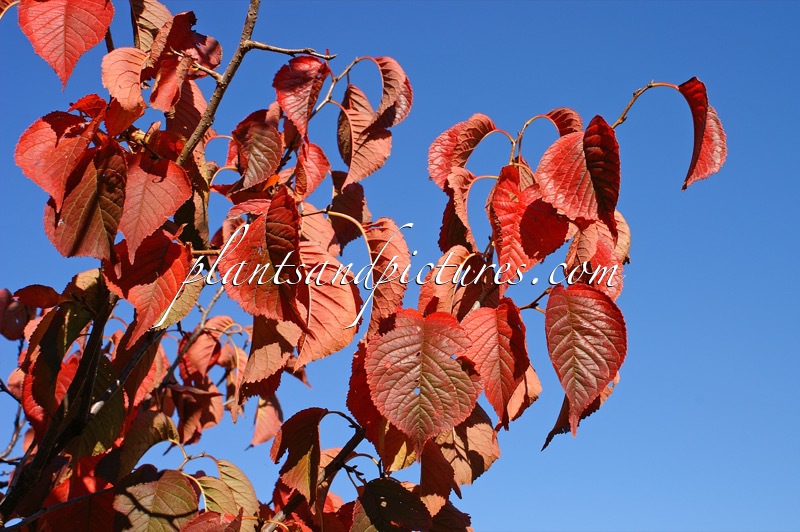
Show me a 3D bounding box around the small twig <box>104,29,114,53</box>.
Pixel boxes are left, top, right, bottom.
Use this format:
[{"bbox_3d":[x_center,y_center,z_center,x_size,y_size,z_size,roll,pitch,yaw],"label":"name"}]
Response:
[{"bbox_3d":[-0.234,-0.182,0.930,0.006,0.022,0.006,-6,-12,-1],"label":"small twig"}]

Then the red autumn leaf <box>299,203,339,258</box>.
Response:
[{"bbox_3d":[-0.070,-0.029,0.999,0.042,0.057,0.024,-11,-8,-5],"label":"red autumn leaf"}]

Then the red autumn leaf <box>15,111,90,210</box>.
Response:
[{"bbox_3d":[-0.262,-0.080,0.870,0.064,0.084,0.034,8,-13,20],"label":"red autumn leaf"}]

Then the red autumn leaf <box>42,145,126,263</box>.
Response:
[{"bbox_3d":[-0.263,-0.054,0.970,0.054,0.095,0.030,-3,-17,10],"label":"red autumn leaf"}]

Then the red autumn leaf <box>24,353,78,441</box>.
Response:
[{"bbox_3d":[-0.302,0.113,1.000,0.052,0.080,0.035,-2,-12,11],"label":"red autumn leaf"}]

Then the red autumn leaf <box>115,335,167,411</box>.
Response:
[{"bbox_3d":[-0.242,0.100,1.080,0.046,0.067,0.030,4,-18,-14],"label":"red autumn leaf"}]

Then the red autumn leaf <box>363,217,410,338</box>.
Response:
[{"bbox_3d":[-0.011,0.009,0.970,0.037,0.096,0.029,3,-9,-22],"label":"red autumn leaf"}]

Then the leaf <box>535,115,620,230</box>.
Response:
[{"bbox_3d":[0.131,-0.068,0.850,0.060,0.090,0.042,-17,-15,5],"label":"leaf"}]

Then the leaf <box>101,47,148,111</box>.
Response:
[{"bbox_3d":[-0.266,-0.181,1.120,0.046,0.060,0.026,14,-13,-23],"label":"leaf"}]

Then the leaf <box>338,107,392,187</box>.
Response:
[{"bbox_3d":[-0.034,-0.114,1.120,0.055,0.087,0.030,2,-16,21],"label":"leaf"}]

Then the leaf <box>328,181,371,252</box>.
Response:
[{"bbox_3d":[-0.046,-0.045,1.060,0.037,0.063,0.022,3,-17,-10],"label":"leaf"}]

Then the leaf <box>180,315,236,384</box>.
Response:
[{"bbox_3d":[-0.211,0.092,1.270,0.060,0.077,0.038,-1,-12,6],"label":"leaf"}]

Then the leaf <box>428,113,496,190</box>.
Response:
[{"bbox_3d":[0.057,-0.104,1.050,0.045,0.075,0.035,13,-24,50],"label":"leaf"}]

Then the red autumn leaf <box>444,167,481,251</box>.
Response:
[{"bbox_3d":[0.047,-0.043,0.860,0.034,0.065,0.045,-1,-13,-21],"label":"red autumn leaf"}]

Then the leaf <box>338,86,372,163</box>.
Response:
[{"bbox_3d":[-0.041,-0.140,1.150,0.048,0.083,0.030,-5,-15,17],"label":"leaf"}]

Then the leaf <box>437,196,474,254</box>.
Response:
[{"bbox_3d":[0.048,-0.045,0.989,0.031,0.076,0.034,-19,-10,30],"label":"leaf"}]

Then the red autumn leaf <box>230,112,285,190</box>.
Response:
[{"bbox_3d":[-0.123,-0.100,1.000,0.042,0.061,0.028,4,-18,-14],"label":"red autumn leaf"}]

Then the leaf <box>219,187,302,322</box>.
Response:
[{"bbox_3d":[-0.111,-0.011,0.921,0.065,0.105,0.039,-8,-11,10],"label":"leaf"}]

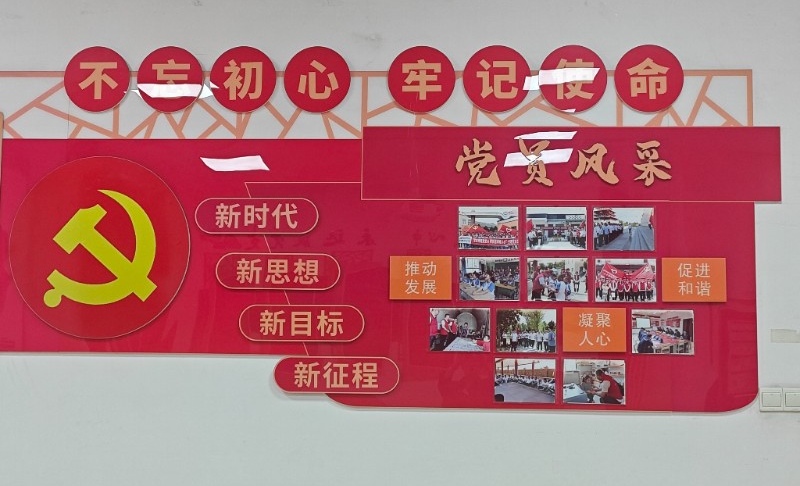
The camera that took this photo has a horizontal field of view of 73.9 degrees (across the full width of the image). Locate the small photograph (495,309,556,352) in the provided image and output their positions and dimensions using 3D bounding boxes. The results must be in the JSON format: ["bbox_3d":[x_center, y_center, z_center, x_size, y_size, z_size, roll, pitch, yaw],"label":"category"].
[{"bbox_3d":[0.481,0.334,2.017,0.228,0.164,0.008,0,-2,1],"label":"small photograph"}]

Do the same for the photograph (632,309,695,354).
[{"bbox_3d":[0.993,0.337,2.005,0.228,0.164,0.008,0,-2,1],"label":"photograph"}]

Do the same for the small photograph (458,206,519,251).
[{"bbox_3d":[0.342,-0.056,2.037,0.228,0.164,0.008,0,-2,1],"label":"small photograph"}]

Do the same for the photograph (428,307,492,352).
[{"bbox_3d":[0.230,0.332,2.023,0.228,0.164,0.008,0,-2,1],"label":"photograph"}]

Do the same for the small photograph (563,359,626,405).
[{"bbox_3d":[0.735,0.524,2.003,0.228,0.164,0.008,0,-2,1],"label":"small photograph"}]

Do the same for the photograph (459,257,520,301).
[{"bbox_3d":[0.344,0.139,2.029,0.228,0.164,0.008,0,-2,1],"label":"photograph"}]

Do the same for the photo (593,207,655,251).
[{"bbox_3d":[0.855,-0.052,2.025,0.228,0.164,0.008,0,-2,1],"label":"photo"}]

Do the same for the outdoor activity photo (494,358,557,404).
[{"bbox_3d":[0.474,0.521,2.009,0.228,0.164,0.008,0,-2,1],"label":"outdoor activity photo"}]

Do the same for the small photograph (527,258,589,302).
[{"bbox_3d":[0.602,0.141,2.022,0.228,0.164,0.008,0,-2,1],"label":"small photograph"}]

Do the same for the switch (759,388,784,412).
[{"bbox_3d":[1.397,0.591,1.997,0.086,0.086,0.011,0,-2,1],"label":"switch"}]

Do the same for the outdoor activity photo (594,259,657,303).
[{"bbox_3d":[0.858,0.143,2.016,0.228,0.164,0.008,0,-2,1],"label":"outdoor activity photo"}]

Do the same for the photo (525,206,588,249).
[{"bbox_3d":[0.600,-0.054,2.031,0.228,0.164,0.008,0,-2,1],"label":"photo"}]

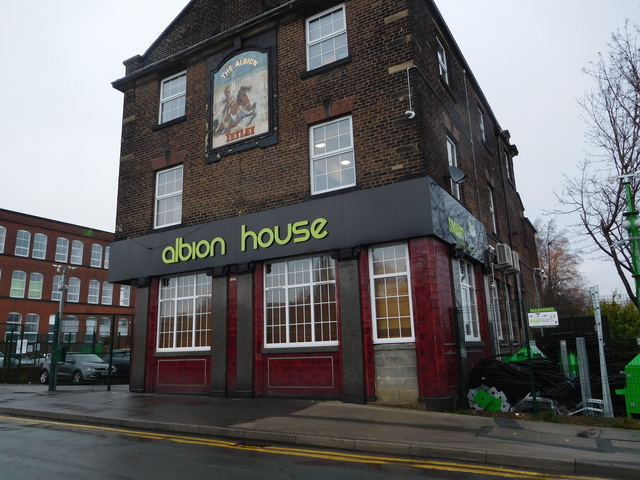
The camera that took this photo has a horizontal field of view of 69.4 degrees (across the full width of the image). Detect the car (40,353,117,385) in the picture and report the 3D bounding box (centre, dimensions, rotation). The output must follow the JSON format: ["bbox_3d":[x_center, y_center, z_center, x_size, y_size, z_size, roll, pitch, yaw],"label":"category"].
[{"bbox_3d":[-12.300,6.500,23.500,4.200,1.470,1.790,-8,-14,28],"label":"car"}]

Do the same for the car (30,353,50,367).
[{"bbox_3d":[-21.111,9.534,35.769,4.200,1.470,1.780,-9,-14,30],"label":"car"}]

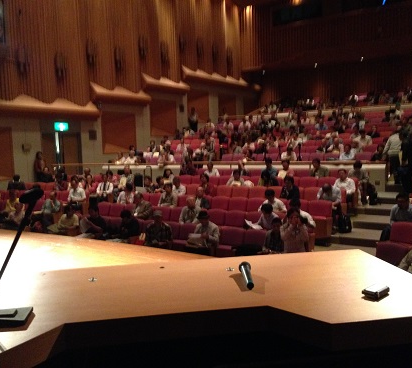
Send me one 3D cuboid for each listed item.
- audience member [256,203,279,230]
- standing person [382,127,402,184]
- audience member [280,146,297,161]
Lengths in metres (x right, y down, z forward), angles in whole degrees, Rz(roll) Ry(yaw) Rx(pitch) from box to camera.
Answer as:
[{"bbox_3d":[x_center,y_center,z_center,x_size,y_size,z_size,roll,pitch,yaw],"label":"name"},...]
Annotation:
[{"bbox_3d":[1.087,0.926,8.629,0.480,1.100,0.780,1,5,39],"label":"audience member"},{"bbox_3d":[5.257,-0.789,13.289,0.560,1.680,0.400,3,7,32],"label":"standing person"},{"bbox_3d":[2.522,-0.543,14.329,0.520,1.200,0.720,2,7,25],"label":"audience member"}]

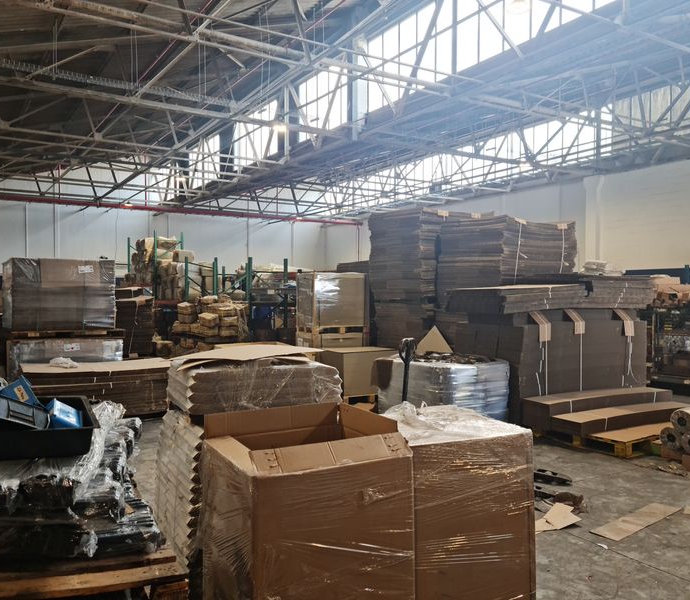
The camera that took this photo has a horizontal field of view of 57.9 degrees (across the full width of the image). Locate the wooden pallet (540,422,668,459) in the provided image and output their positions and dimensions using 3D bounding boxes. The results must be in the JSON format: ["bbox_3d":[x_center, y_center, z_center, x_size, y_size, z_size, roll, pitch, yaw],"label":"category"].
[{"bbox_3d":[2.862,1.413,6.664,1.200,0.145,1.100,0,1,-32],"label":"wooden pallet"}]

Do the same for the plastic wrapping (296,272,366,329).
[{"bbox_3d":[-0.255,0.000,12.030,1.120,1.000,0.900,0,1,-23],"label":"plastic wrapping"}]

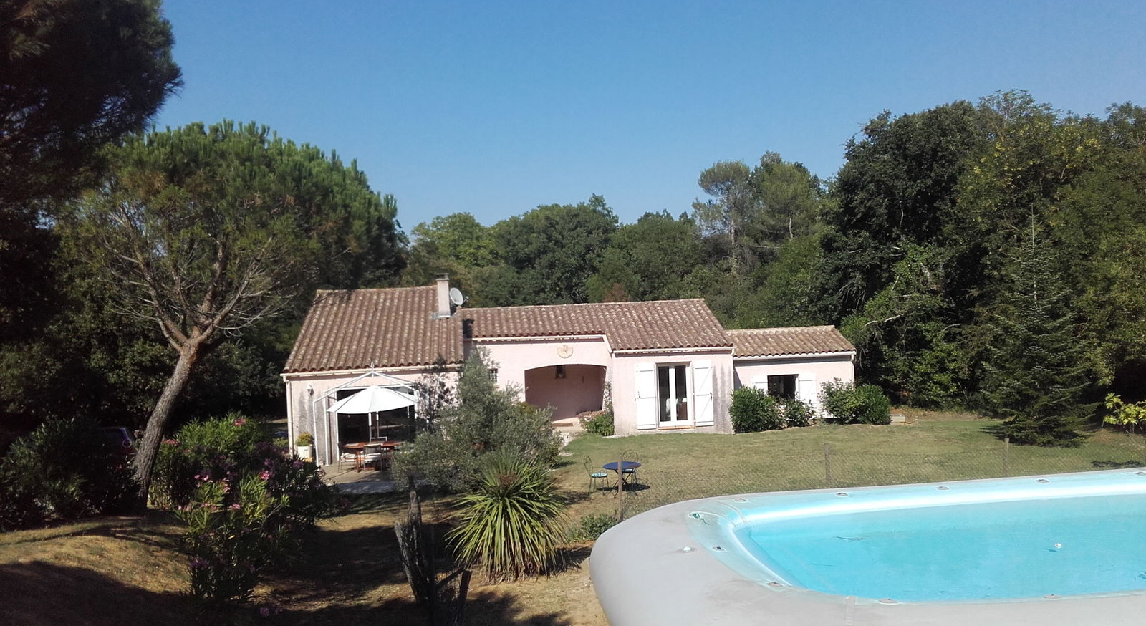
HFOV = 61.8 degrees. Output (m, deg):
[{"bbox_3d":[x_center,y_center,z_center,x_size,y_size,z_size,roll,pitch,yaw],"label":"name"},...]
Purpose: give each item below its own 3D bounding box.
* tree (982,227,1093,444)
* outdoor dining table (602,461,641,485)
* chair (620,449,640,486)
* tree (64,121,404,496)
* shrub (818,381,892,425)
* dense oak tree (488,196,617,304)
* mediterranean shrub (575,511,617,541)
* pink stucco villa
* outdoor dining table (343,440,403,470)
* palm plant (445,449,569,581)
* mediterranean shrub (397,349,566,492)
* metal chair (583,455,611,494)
[{"bbox_3d":[14.058,0.692,29.000,3.300,6.500,3.300,-2,4,-5],"label":"tree"},{"bbox_3d":[1.218,4.113,23.900,0.970,0.730,0.970,-2,4,-5],"label":"outdoor dining table"},{"bbox_3d":[1.466,3.965,24.500,0.440,0.920,0.500,-1,4,12],"label":"chair"},{"bbox_3d":[-8.281,-0.055,23.400,8.200,9.200,7.400,-2,4,-5],"label":"tree"},{"bbox_3d":[9.321,2.971,31.600,2.350,1.450,1.500,-2,4,-5],"label":"shrub"},{"bbox_3d":[-0.970,-1.859,52.283,7.200,9.000,6.800,-2,4,-5],"label":"dense oak tree"},{"bbox_3d":[0.435,4.239,19.000,0.900,0.600,0.800,-2,4,-5],"label":"mediterranean shrub"},{"bbox_3d":[-0.062,1.146,34.466,18.130,5.390,11.370,-2,4,-5],"label":"pink stucco villa"},{"bbox_3d":[-5.633,4.083,27.200,1.750,0.750,1.000,-2,4,-5],"label":"outdoor dining table"},{"bbox_3d":[-1.175,3.591,17.100,2.150,2.150,2.150,-2,4,-5],"label":"palm plant"},{"bbox_3d":[-2.423,2.772,24.800,4.200,3.400,3.500,-2,4,-5],"label":"mediterranean shrub"},{"bbox_3d":[0.614,4.046,23.900,0.540,0.930,0.430,0,4,21],"label":"metal chair"}]

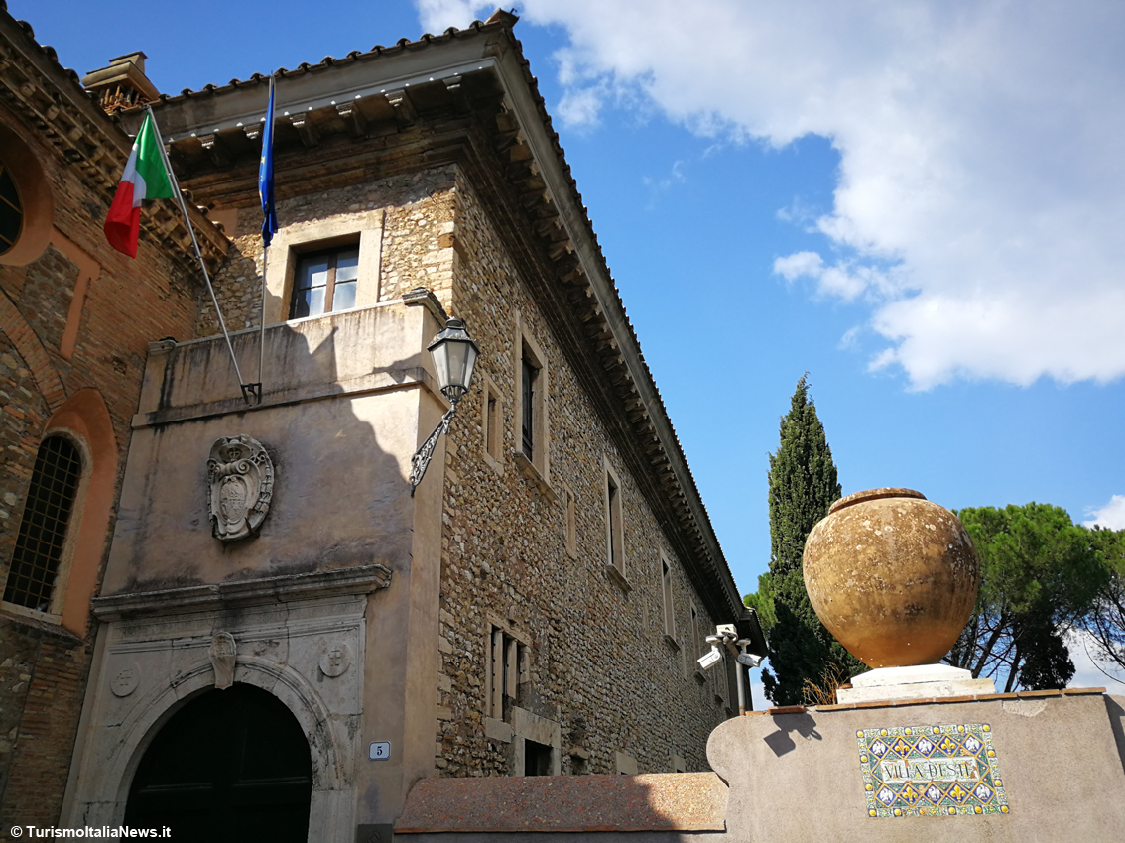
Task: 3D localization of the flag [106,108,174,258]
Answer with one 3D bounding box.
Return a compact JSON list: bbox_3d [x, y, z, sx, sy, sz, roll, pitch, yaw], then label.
[{"bbox_3d":[-4.418,-2.444,9.140,0.550,1.650,0.280,-9,-27,14],"label":"flag"}]

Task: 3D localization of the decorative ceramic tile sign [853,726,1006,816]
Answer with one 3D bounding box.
[{"bbox_3d":[2.524,2.399,6.023,0.880,0.565,0.030,-9,-27,14],"label":"decorative ceramic tile sign"}]

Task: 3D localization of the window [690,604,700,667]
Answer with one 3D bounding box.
[{"bbox_3d":[3.997,6.465,26.275,0.180,2.000,1.400,-9,-27,14],"label":"window"}]

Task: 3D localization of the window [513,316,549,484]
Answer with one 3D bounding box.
[{"bbox_3d":[-0.434,-0.236,12.576,0.180,2.200,1.500,-9,-27,14],"label":"window"}]

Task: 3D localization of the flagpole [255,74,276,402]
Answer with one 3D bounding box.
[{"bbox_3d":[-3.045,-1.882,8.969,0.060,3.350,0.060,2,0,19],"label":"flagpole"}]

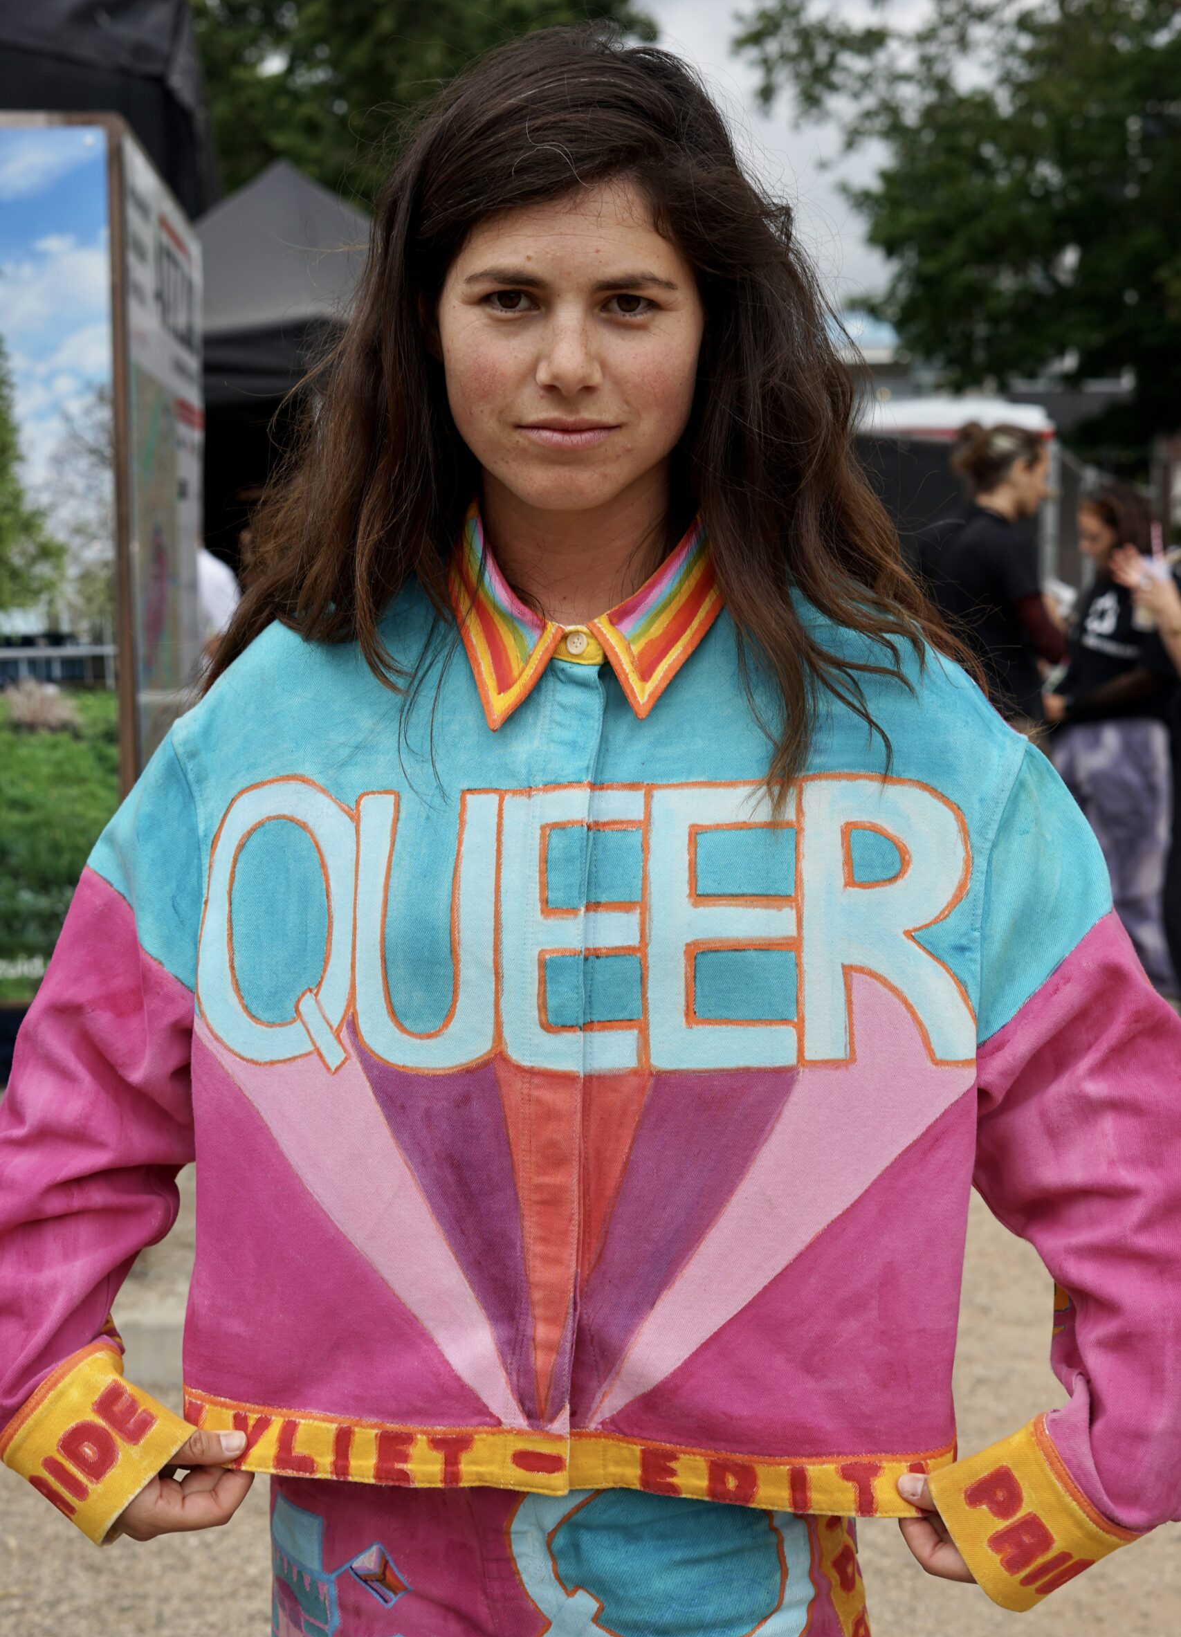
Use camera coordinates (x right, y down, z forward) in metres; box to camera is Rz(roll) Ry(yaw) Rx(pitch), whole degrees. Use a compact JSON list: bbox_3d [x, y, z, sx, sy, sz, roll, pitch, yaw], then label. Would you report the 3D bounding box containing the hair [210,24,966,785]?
[{"bbox_3d":[0.000,-0.233,1.365,0.420,0.410,0.250,0,6,0],"label":"hair"}]

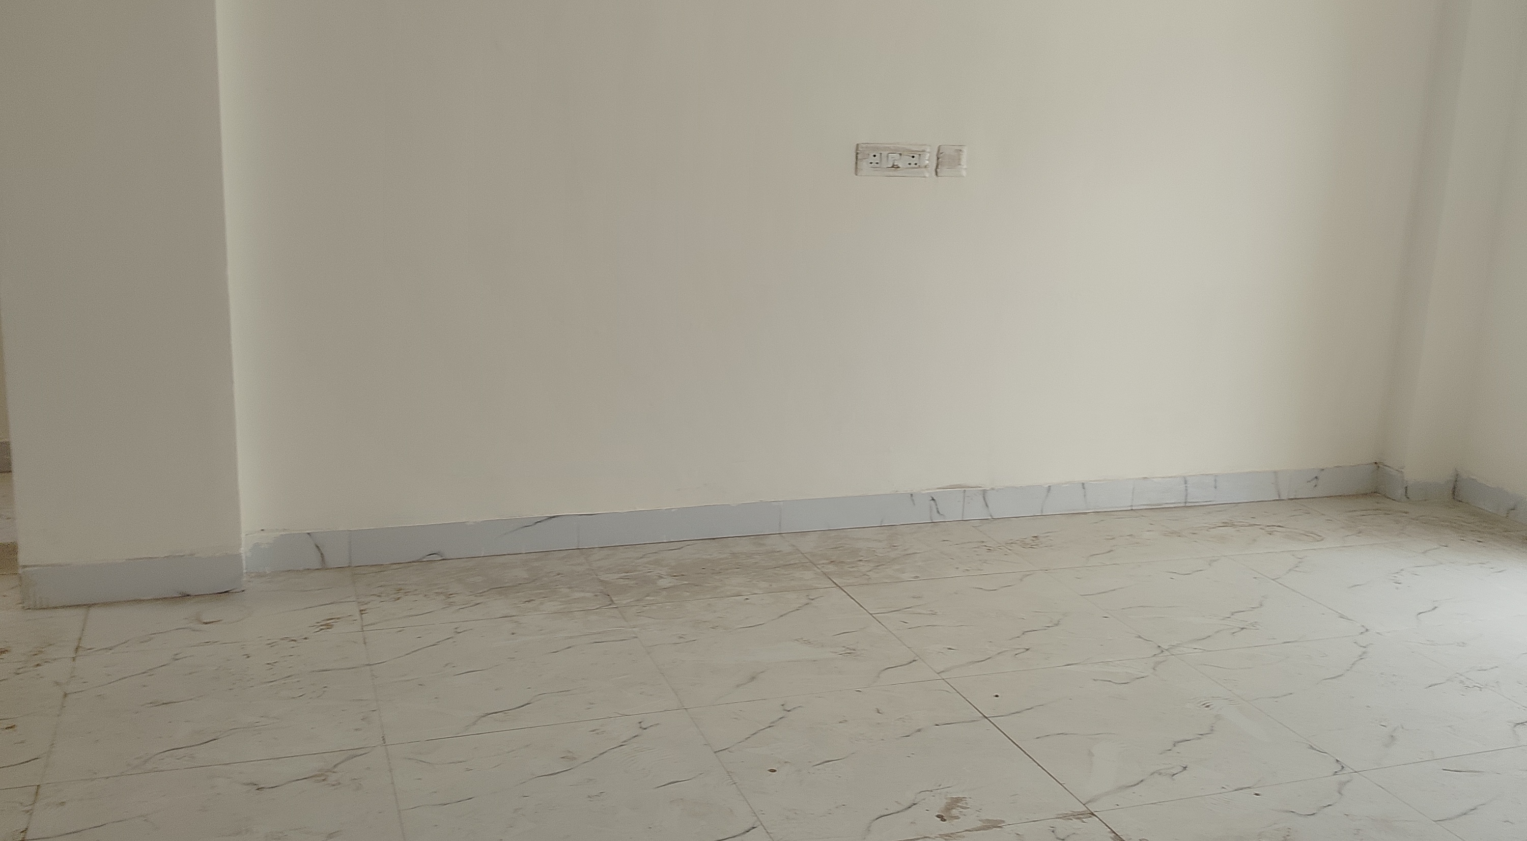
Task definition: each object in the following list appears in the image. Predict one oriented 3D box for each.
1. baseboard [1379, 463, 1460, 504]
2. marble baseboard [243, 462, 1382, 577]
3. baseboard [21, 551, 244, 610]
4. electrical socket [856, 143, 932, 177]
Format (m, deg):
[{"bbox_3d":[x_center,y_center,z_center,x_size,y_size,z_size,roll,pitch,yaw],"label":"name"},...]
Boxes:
[{"bbox_3d":[2.202,0.208,4.781,0.204,0.099,0.140,-2,14,-20],"label":"baseboard"},{"bbox_3d":[0.381,0.267,4.211,3.630,0.099,0.020,-2,14,-20],"label":"marble baseboard"},{"bbox_3d":[-1.509,0.384,3.387,0.485,0.099,0.020,-2,14,-20],"label":"baseboard"},{"bbox_3d":[0.367,-0.723,3.938,0.228,0.089,0.020,-2,14,-20],"label":"electrical socket"}]

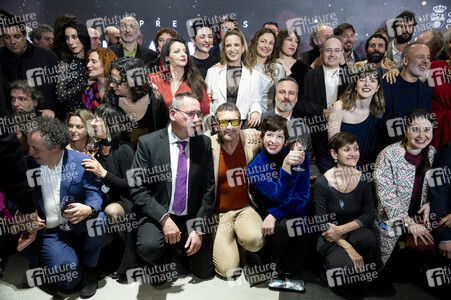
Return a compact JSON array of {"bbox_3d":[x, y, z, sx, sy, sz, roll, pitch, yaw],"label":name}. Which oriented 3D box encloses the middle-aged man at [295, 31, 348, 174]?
[{"bbox_3d":[0.731,-0.112,3.085,0.520,1.594,0.360,0,3,3],"label":"middle-aged man"}]

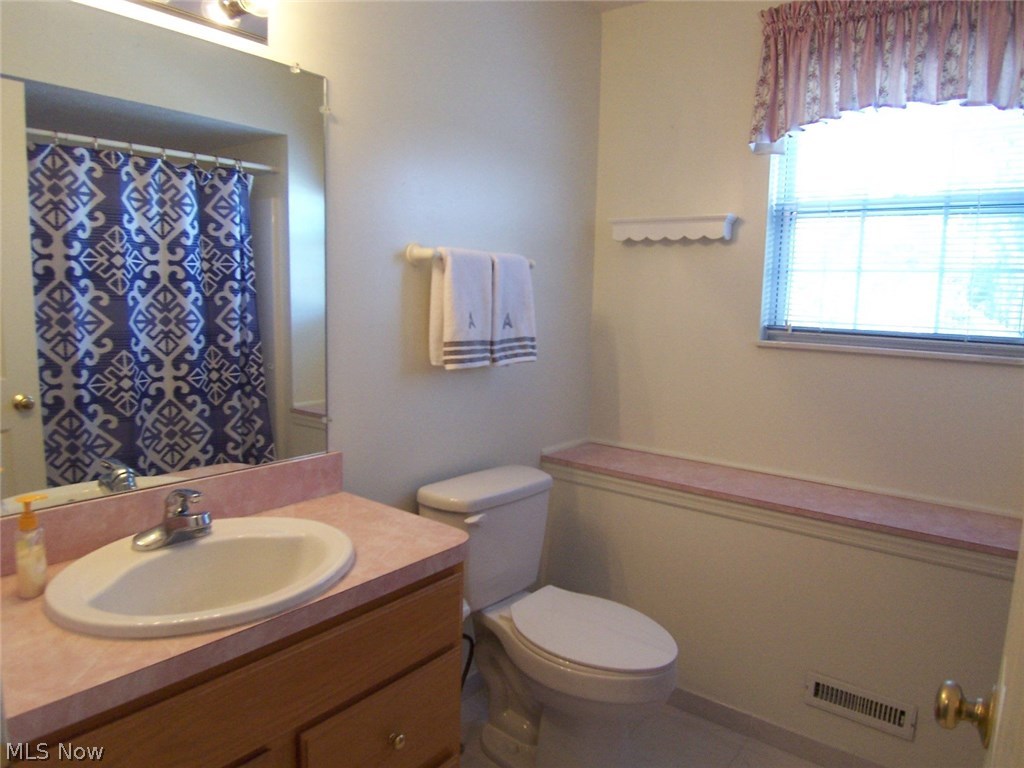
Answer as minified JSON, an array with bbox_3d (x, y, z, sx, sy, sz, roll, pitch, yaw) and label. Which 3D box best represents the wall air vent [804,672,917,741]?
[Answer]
[{"bbox_3d":[0.974,0.896,1.905,0.275,0.099,0.018,7,9,38],"label":"wall air vent"}]

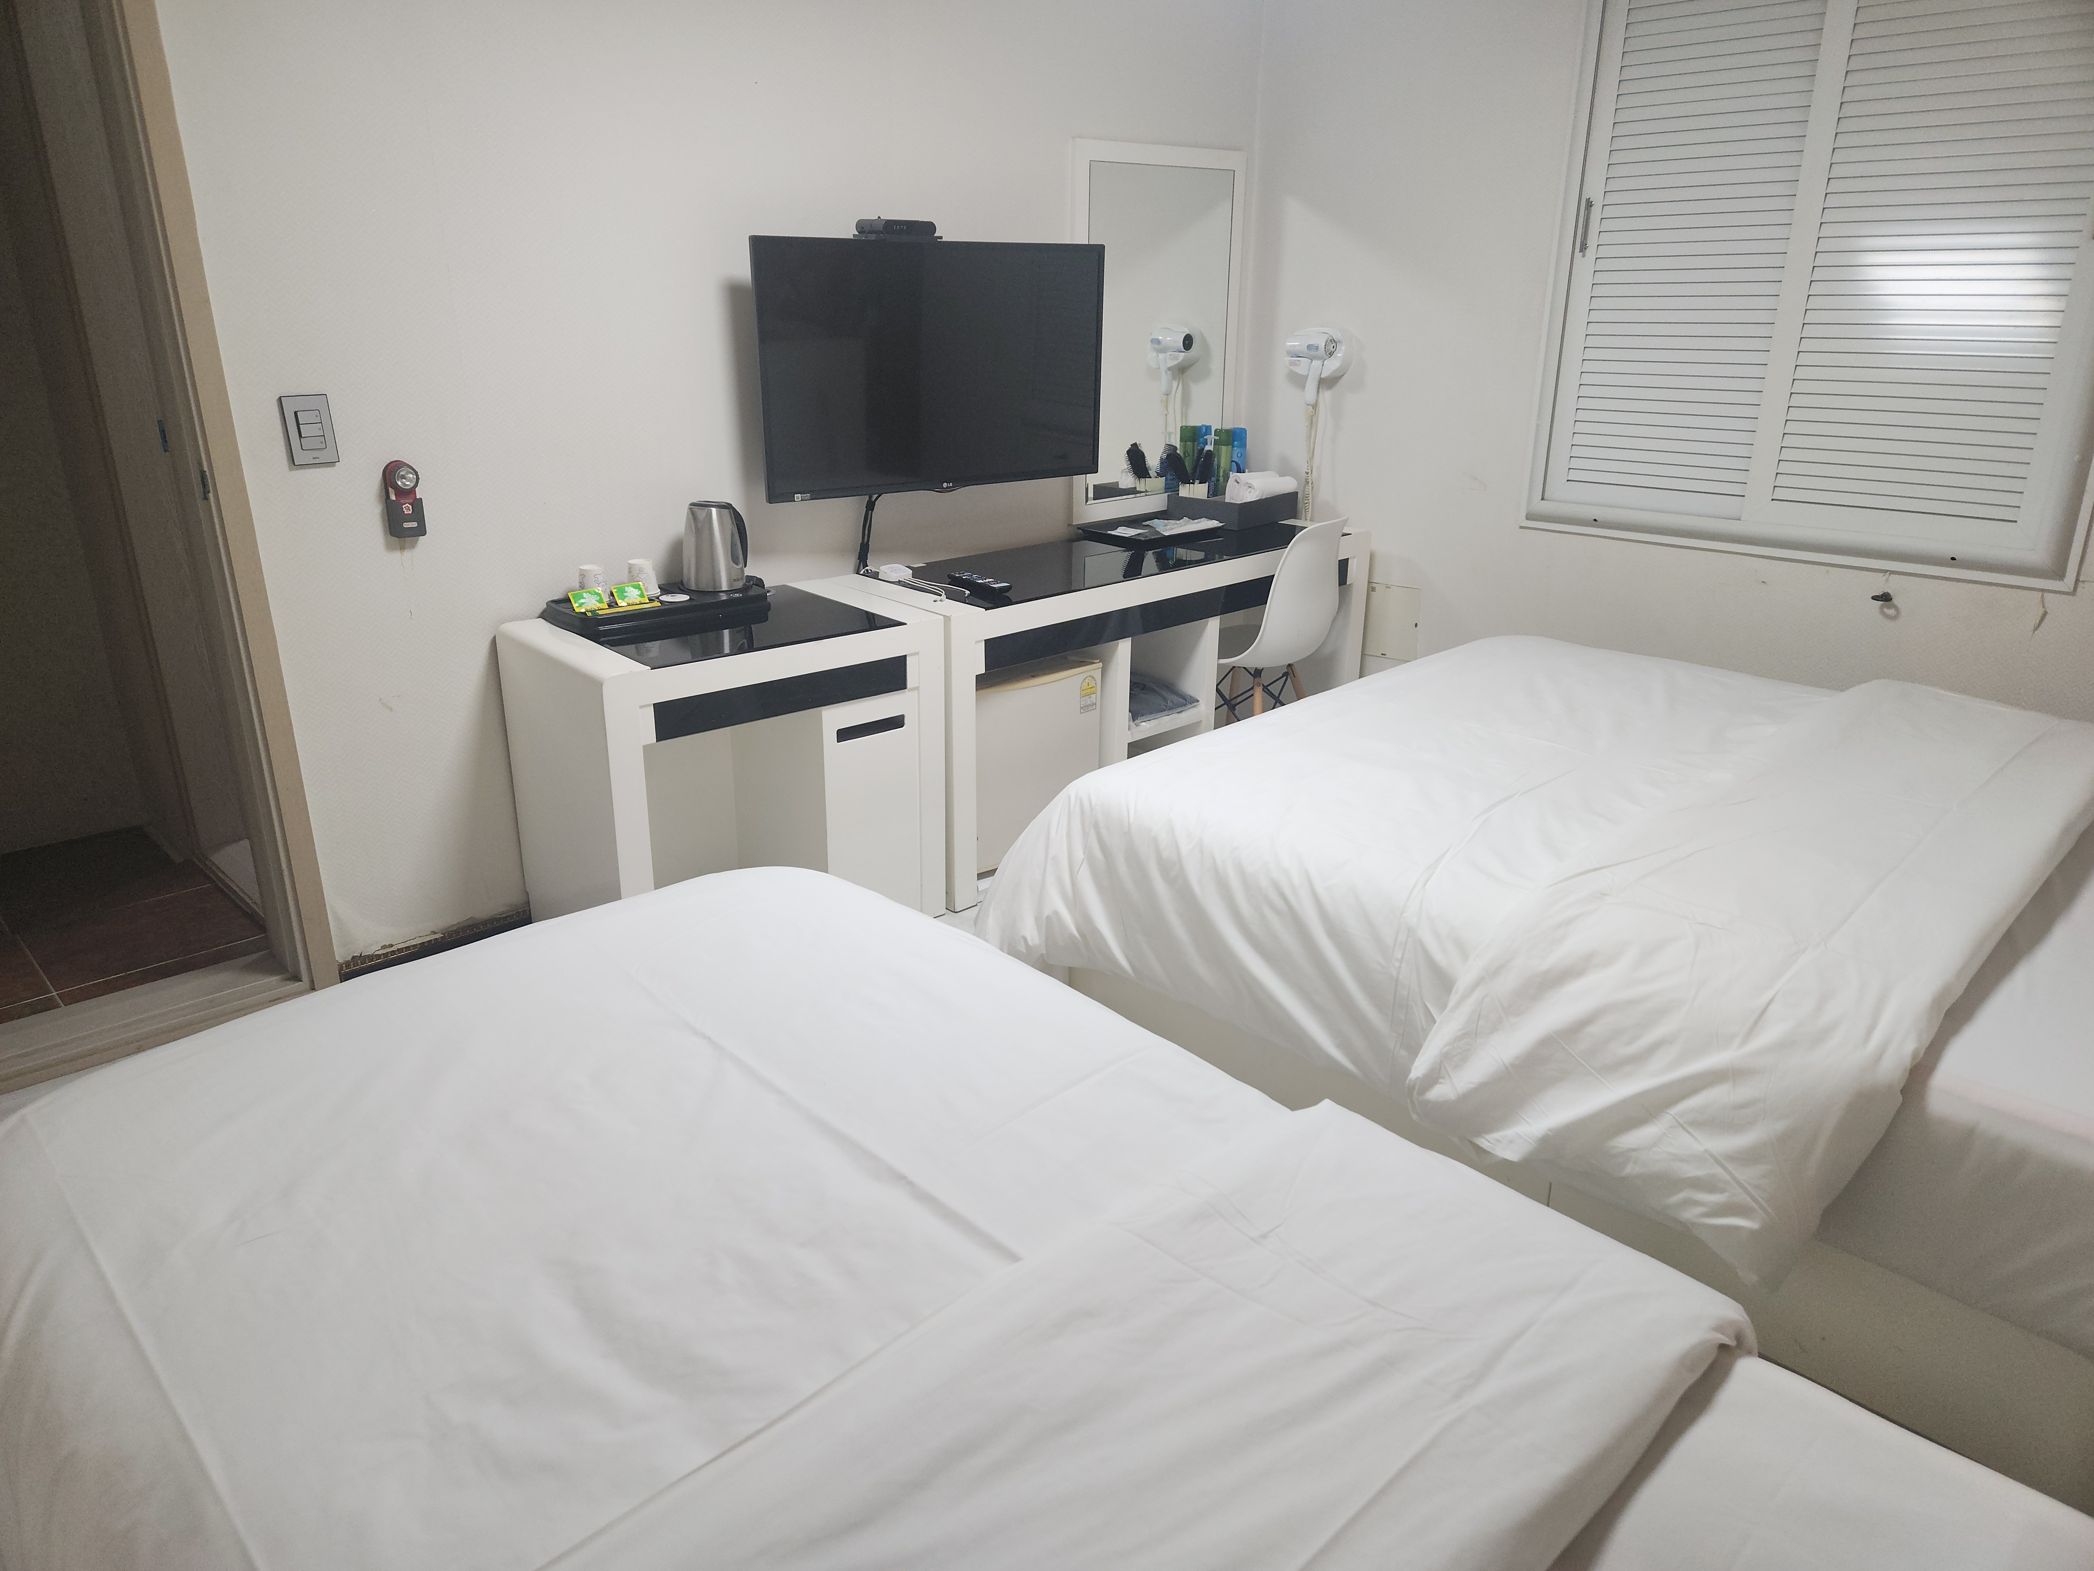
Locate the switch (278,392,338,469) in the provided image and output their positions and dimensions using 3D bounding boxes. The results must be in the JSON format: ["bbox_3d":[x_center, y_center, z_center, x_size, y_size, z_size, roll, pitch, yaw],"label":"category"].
[{"bbox_3d":[-1.367,-0.660,2.582,0.078,0.121,0.012,-17,27,-40],"label":"switch"}]

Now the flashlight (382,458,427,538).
[{"bbox_3d":[-1.252,-0.556,2.709,0.062,0.148,0.054,-17,27,-40],"label":"flashlight"}]

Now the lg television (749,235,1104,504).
[{"bbox_3d":[-0.263,-1.008,3.352,0.960,0.566,0.060,-13,24,-34],"label":"lg television"}]

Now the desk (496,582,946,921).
[{"bbox_3d":[-0.700,-0.012,3.140,0.804,0.730,0.506,-16,26,-39],"label":"desk"}]

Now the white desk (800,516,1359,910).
[{"bbox_3d":[0.206,-0.287,3.921,1.638,0.730,0.492,-18,27,-41],"label":"white desk"}]

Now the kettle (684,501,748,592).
[{"bbox_3d":[-0.737,-0.535,3.099,0.138,0.181,0.175,15,24,34],"label":"kettle"}]

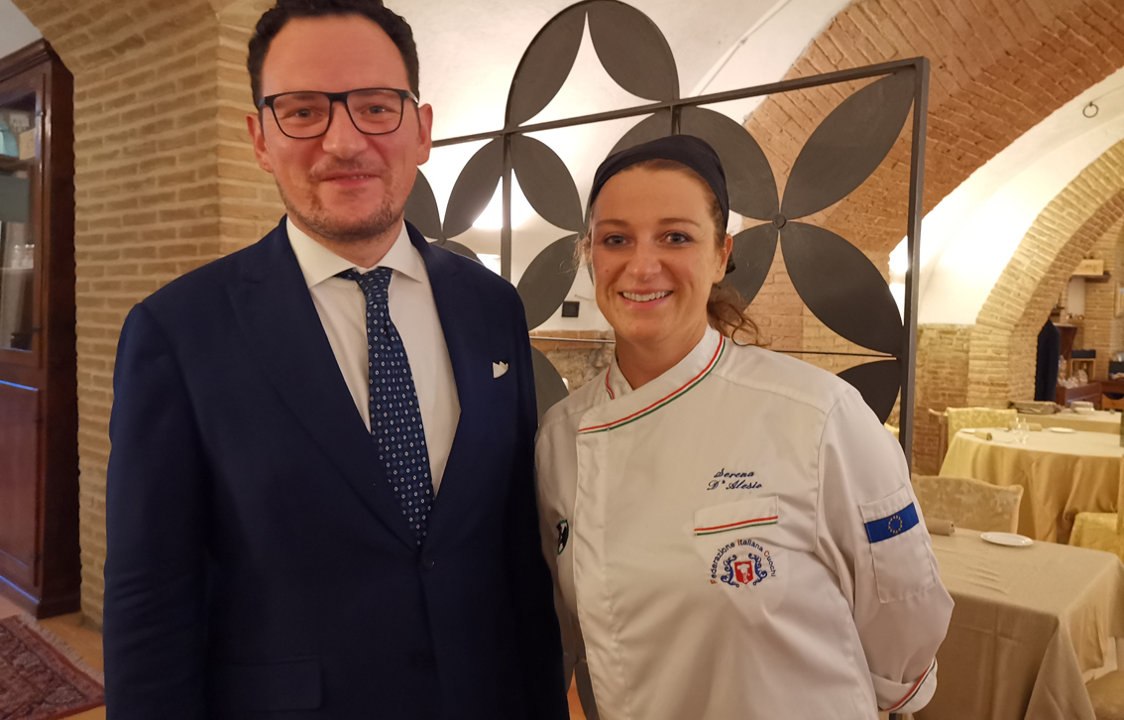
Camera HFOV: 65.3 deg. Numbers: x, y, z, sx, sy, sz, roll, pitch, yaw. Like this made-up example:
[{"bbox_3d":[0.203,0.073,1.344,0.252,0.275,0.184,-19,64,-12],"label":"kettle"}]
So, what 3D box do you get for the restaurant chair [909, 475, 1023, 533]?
[{"bbox_3d":[1.440,0.926,3.290,0.450,0.890,0.520,3,3,40],"label":"restaurant chair"}]

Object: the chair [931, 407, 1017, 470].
[{"bbox_3d":[3.050,0.805,6.200,0.460,0.890,0.520,1,3,10],"label":"chair"}]

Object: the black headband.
[{"bbox_3d":[0.112,-0.190,1.010,0.165,0.135,0.190,4,5,21],"label":"black headband"}]

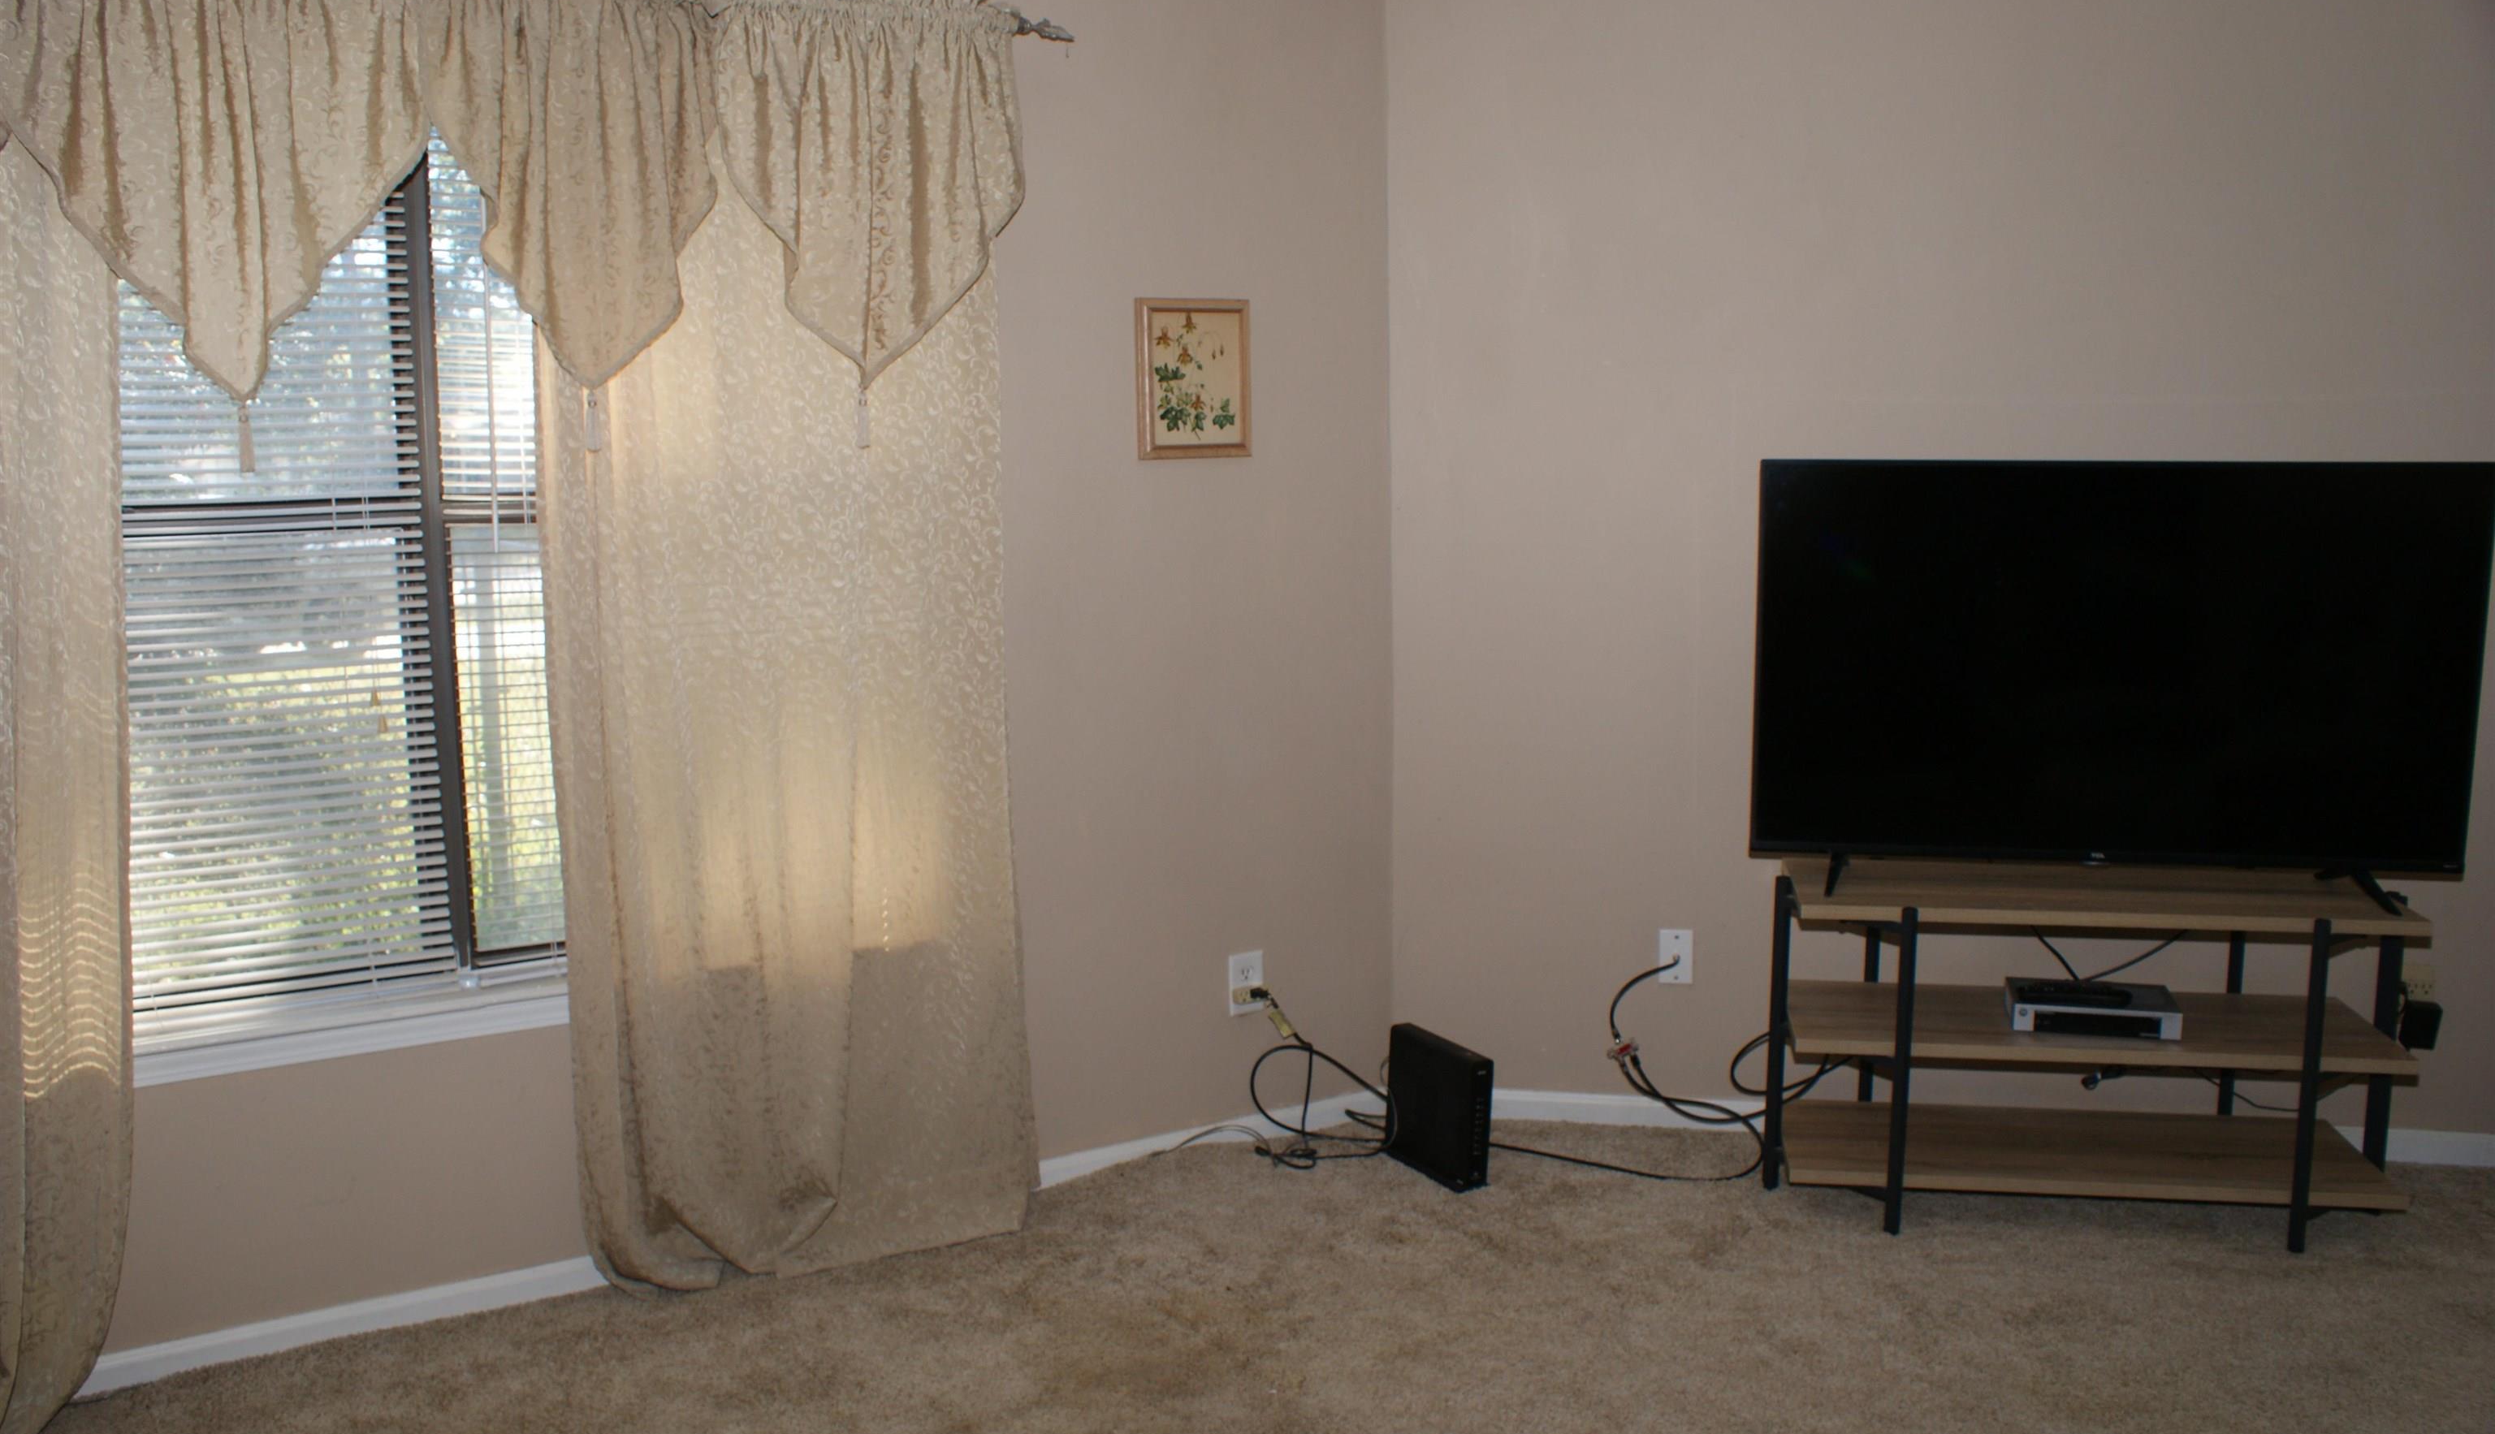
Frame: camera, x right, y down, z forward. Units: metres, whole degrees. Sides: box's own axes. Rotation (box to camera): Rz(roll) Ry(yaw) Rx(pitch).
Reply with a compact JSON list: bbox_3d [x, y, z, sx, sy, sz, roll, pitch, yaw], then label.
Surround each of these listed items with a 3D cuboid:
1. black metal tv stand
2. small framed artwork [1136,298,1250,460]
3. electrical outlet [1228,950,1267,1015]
[{"bbox_3d":[1.513,0.599,3.434,1.105,0.600,0.435,1,8,10],"label":"black metal tv stand"},{"bbox_3d":[-0.098,-0.635,3.527,0.238,0.297,0.022,-5,9,-30],"label":"small framed artwork"},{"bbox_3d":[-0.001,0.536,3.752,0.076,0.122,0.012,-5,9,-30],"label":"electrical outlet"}]

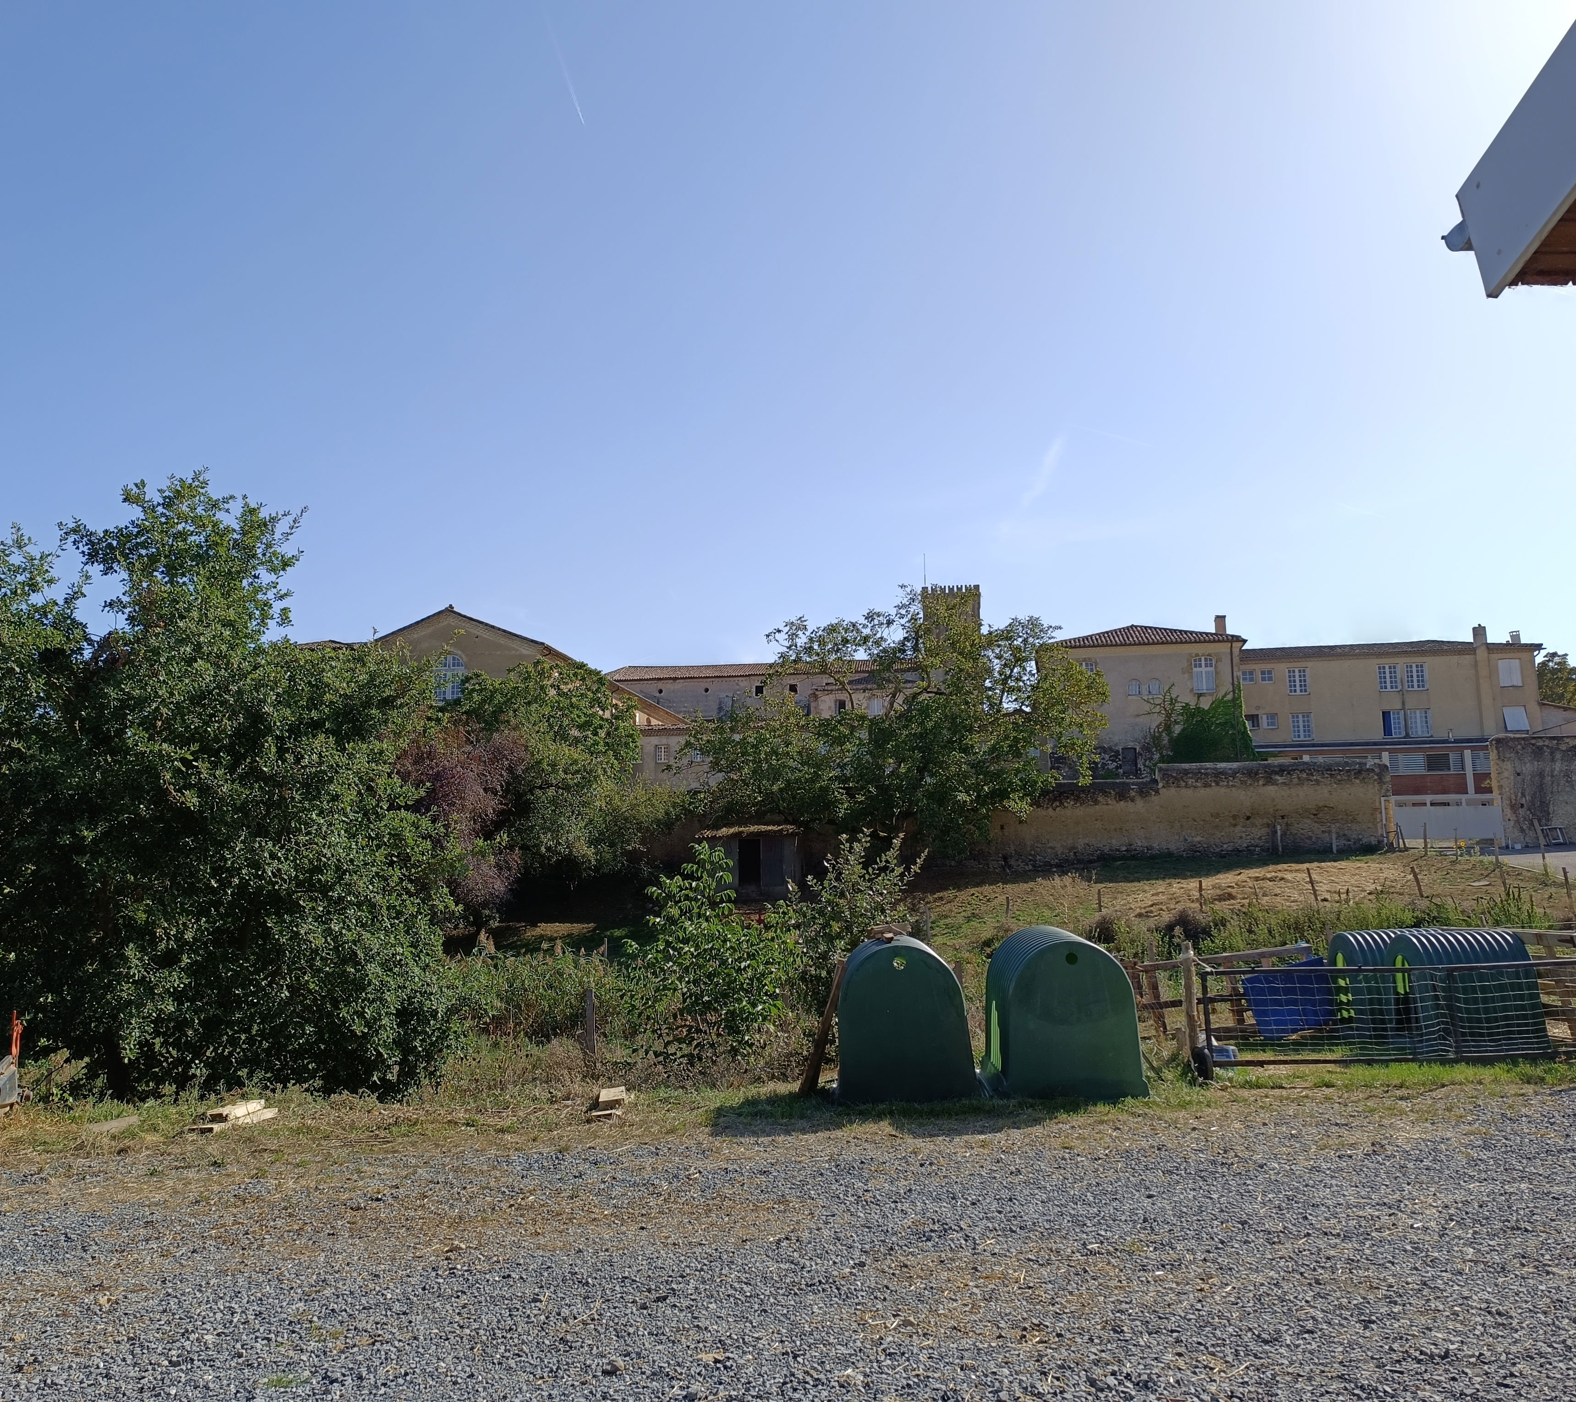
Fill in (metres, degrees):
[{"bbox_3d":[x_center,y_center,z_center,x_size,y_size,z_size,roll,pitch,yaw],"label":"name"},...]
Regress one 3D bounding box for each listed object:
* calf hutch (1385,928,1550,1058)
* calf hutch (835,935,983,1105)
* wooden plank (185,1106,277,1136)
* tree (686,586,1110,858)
[{"bbox_3d":[7.774,3.316,14.940,1.400,1.370,1.220,-1,-10,3],"label":"calf hutch"},{"bbox_3d":[1.055,2.911,12.101,1.220,1.370,1.400,-1,-10,2],"label":"calf hutch"},{"bbox_3d":[-4.141,3.160,9.749,0.180,0.055,0.826,-2,-10,10],"label":"wooden plank"},{"bbox_3d":[4.040,1.108,48.923,15.507,11.189,13.500,-1,-10,5],"label":"tree"}]

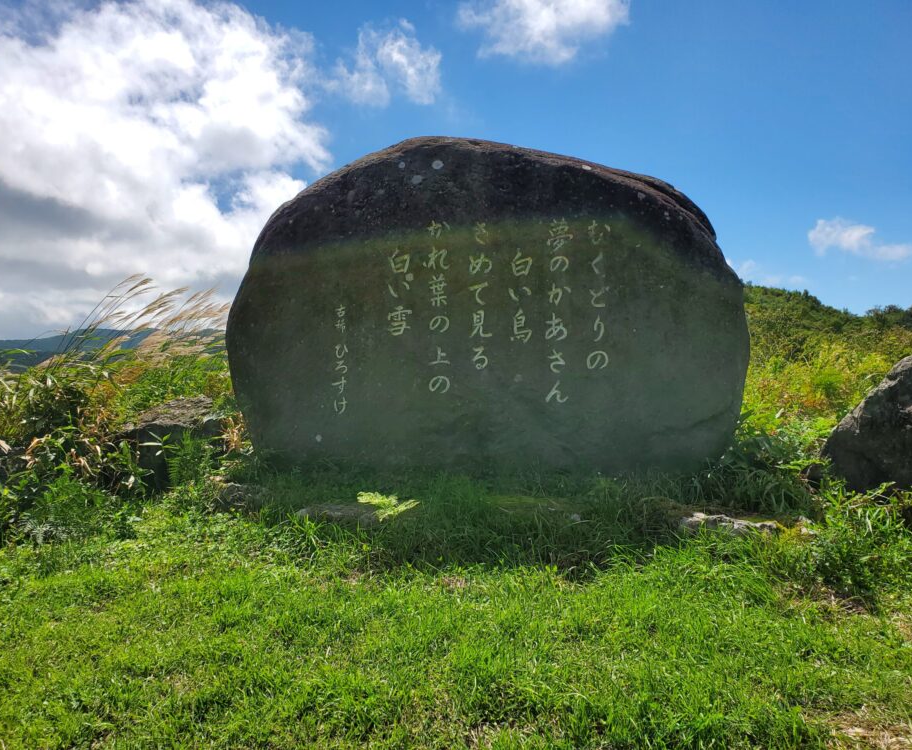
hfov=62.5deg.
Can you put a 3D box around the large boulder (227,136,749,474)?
[{"bbox_3d":[0.240,-0.530,5.800,3.880,2.490,0.900,0,0,0],"label":"large boulder"}]

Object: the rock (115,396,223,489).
[{"bbox_3d":[-2.240,0.490,5.850,0.860,0.660,0.720,0,0,0],"label":"rock"}]

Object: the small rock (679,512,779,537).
[{"bbox_3d":[1.710,0.930,4.720,0.640,0.170,0.360,0,0,0],"label":"small rock"}]

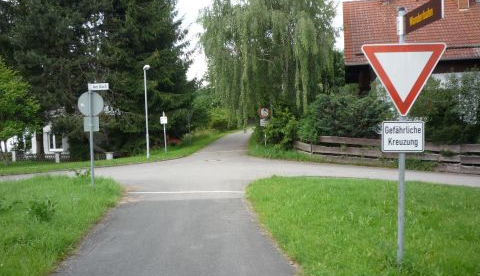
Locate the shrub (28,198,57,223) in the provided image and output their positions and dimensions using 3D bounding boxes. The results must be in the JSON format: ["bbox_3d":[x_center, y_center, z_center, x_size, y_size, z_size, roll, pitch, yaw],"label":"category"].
[{"bbox_3d":[-3.027,1.096,6.800,0.430,0.410,0.410,-2,2,-22],"label":"shrub"}]

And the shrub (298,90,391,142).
[{"bbox_3d":[4.663,-0.803,19.800,4.000,2.650,2.600,0,2,14],"label":"shrub"}]

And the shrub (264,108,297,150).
[{"bbox_3d":[1.964,-0.402,21.000,1.600,2.000,1.600,-1,2,0],"label":"shrub"}]

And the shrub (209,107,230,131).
[{"bbox_3d":[-1.802,-1.714,39.000,1.950,2.100,1.900,-1,2,0],"label":"shrub"}]

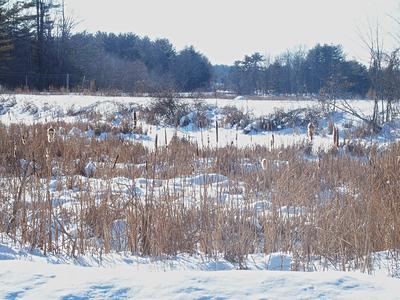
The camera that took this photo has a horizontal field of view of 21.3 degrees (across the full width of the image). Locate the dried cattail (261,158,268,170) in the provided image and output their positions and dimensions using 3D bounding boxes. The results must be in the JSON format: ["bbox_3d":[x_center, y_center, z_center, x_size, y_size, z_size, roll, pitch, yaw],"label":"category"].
[{"bbox_3d":[0.790,0.180,13.000,0.076,0.142,0.075,0,3,0],"label":"dried cattail"}]

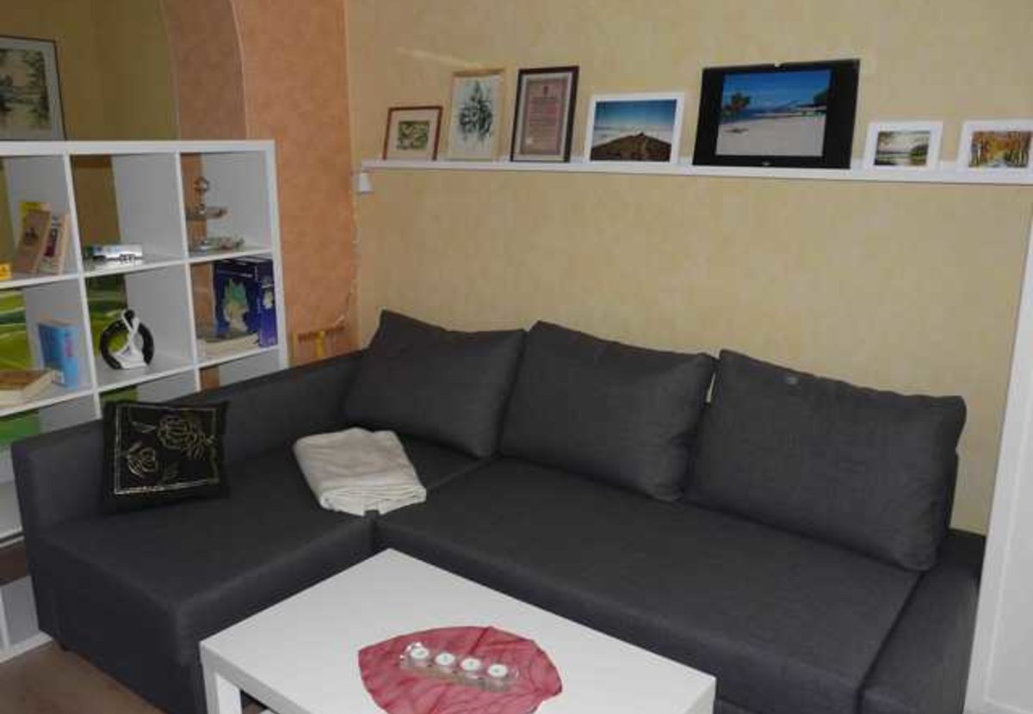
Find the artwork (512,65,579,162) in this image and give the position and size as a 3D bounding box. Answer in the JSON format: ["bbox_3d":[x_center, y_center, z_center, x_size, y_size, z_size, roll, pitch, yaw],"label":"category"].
[{"bbox_3d":[0.097,-0.813,2.830,0.244,0.320,0.020,10,9,35],"label":"artwork"}]

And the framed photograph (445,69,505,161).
[{"bbox_3d":[-0.143,-0.857,3.002,0.243,0.327,0.020,10,9,35],"label":"framed photograph"}]

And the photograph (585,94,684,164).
[{"bbox_3d":[0.375,-0.713,2.643,0.333,0.230,0.022,10,8,35],"label":"photograph"}]

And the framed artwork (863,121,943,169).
[{"bbox_3d":[1.016,-0.545,2.196,0.177,0.134,0.022,10,5,35],"label":"framed artwork"}]

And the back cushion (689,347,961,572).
[{"bbox_3d":[0.807,0.245,2.280,0.673,0.431,0.198,10,3,35],"label":"back cushion"}]

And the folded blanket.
[{"bbox_3d":[-0.507,0.358,2.640,0.327,0.059,0.495,-5,15,-18],"label":"folded blanket"}]

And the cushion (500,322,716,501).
[{"bbox_3d":[0.266,0.147,2.669,0.653,0.431,0.198,10,3,35],"label":"cushion"}]

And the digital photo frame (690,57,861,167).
[{"bbox_3d":[0.733,-0.678,2.375,0.452,0.289,0.035,10,10,35],"label":"digital photo frame"}]

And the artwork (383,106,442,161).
[{"bbox_3d":[-0.391,-0.844,3.195,0.278,0.210,0.020,10,7,35],"label":"artwork"}]

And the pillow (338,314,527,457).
[{"bbox_3d":[-0.305,0.064,3.053,0.663,0.416,0.198,10,3,35],"label":"pillow"}]

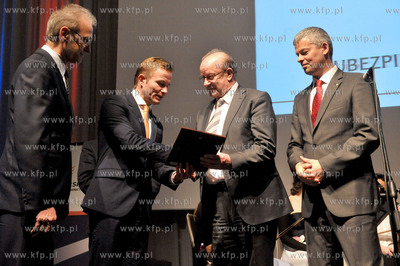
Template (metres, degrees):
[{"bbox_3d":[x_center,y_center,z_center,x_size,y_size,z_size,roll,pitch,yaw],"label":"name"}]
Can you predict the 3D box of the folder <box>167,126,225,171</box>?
[{"bbox_3d":[-0.025,0.089,2.534,0.226,0.018,0.288,12,-43,-15],"label":"folder"}]

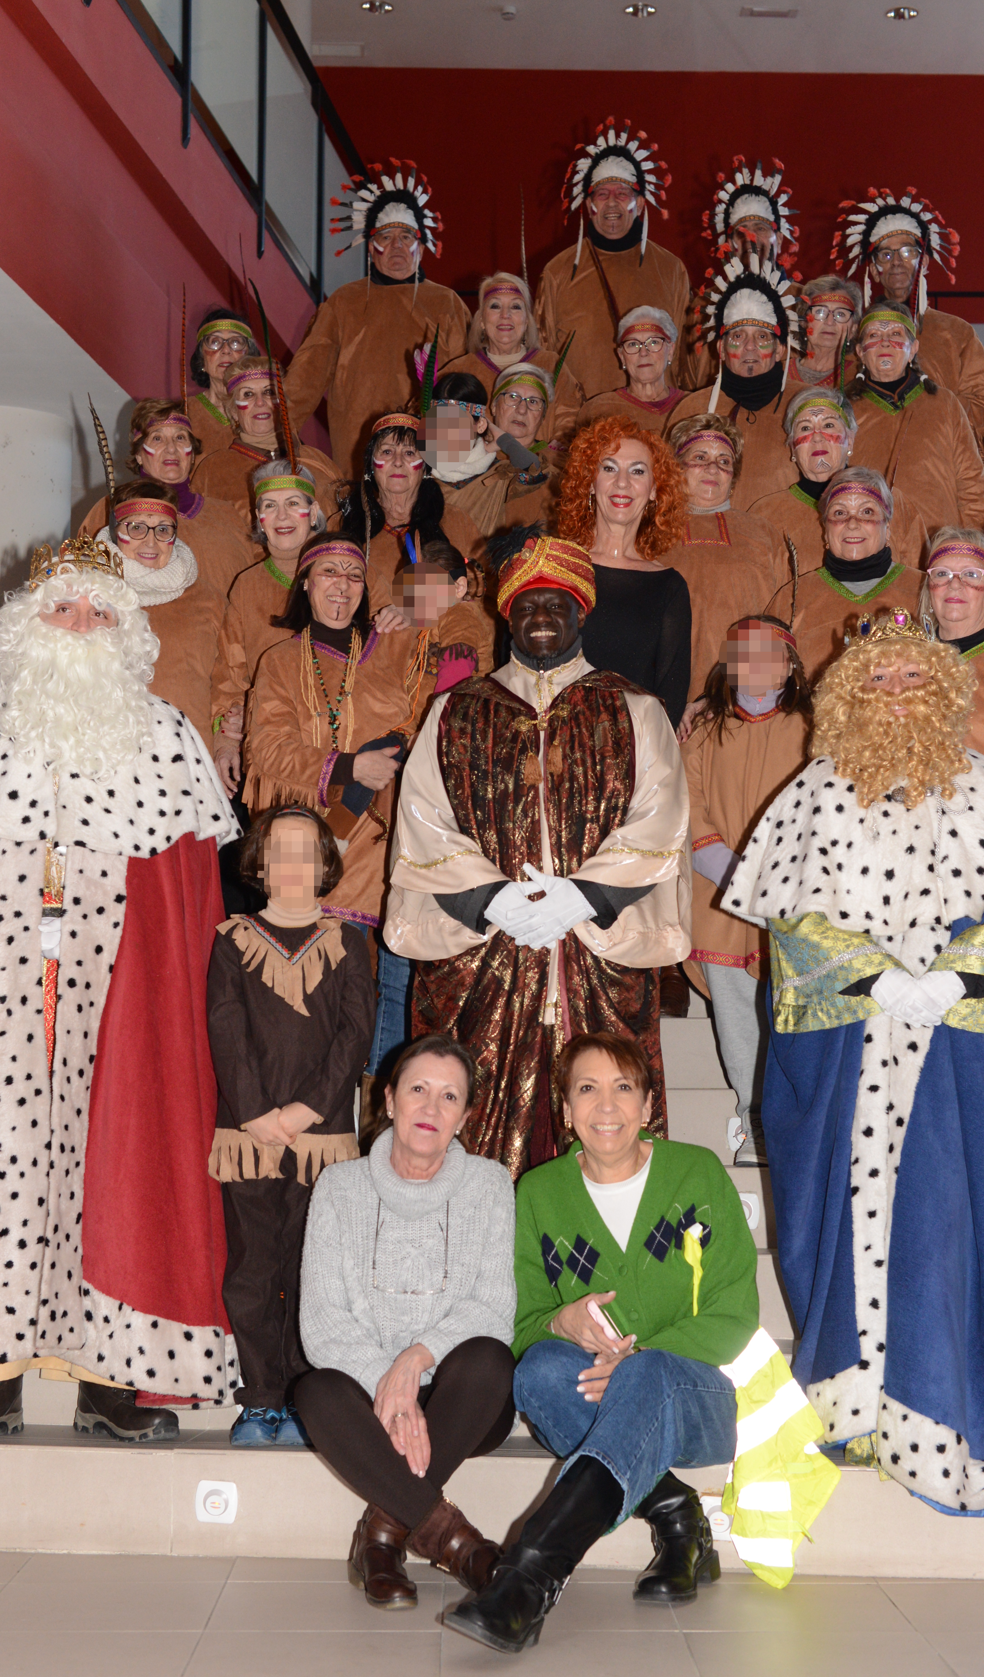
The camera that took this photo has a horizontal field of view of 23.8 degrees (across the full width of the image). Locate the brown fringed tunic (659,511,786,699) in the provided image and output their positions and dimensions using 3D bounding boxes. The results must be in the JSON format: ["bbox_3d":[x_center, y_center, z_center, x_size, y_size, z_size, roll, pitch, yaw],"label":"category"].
[{"bbox_3d":[0.572,-0.475,5.830,0.480,0.720,0.280,0,-6,5],"label":"brown fringed tunic"}]

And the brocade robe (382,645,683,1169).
[{"bbox_3d":[0.096,0.275,4.787,0.620,1.336,0.430,0,-6,3],"label":"brocade robe"}]

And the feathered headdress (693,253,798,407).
[{"bbox_3d":[0.690,-1.367,6.294,0.280,0.427,0.250,0,-6,5],"label":"feathered headdress"}]

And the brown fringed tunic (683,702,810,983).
[{"bbox_3d":[0.599,0.019,5.478,0.360,0.660,0.260,-1,-6,7],"label":"brown fringed tunic"}]

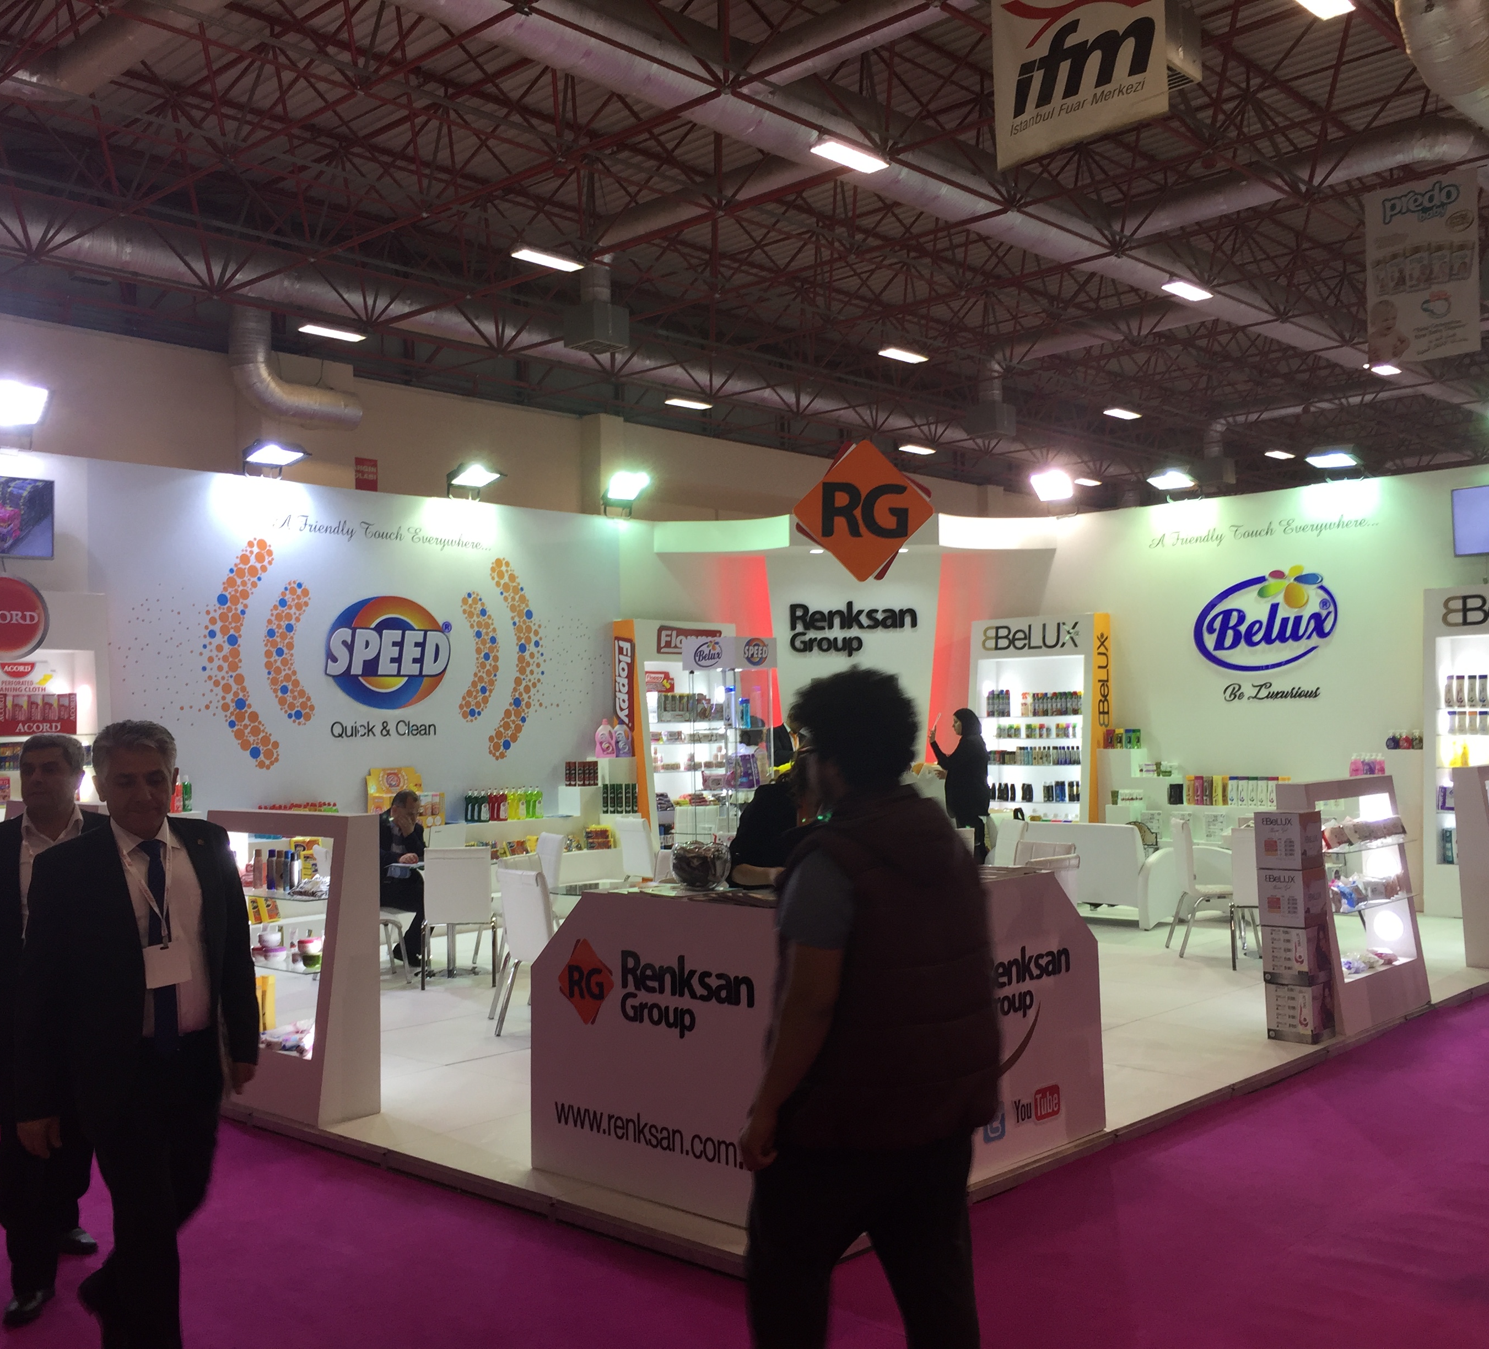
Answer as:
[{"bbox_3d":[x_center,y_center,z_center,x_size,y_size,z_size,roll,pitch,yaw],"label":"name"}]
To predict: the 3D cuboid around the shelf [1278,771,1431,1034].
[{"bbox_3d":[3.337,1.219,8.229,0.327,1.272,1.224,-4,-4,43],"label":"shelf"}]

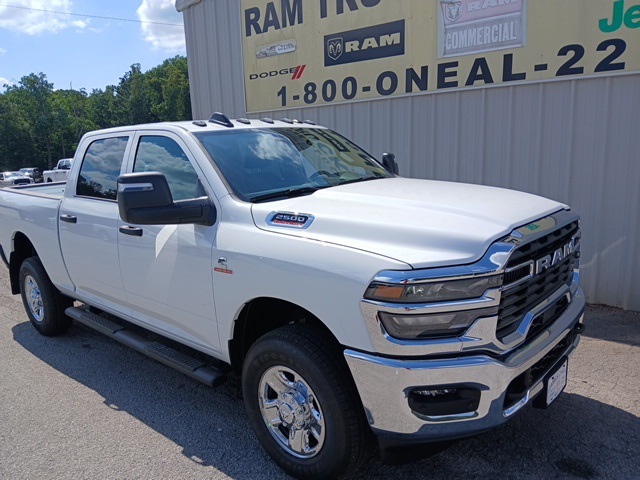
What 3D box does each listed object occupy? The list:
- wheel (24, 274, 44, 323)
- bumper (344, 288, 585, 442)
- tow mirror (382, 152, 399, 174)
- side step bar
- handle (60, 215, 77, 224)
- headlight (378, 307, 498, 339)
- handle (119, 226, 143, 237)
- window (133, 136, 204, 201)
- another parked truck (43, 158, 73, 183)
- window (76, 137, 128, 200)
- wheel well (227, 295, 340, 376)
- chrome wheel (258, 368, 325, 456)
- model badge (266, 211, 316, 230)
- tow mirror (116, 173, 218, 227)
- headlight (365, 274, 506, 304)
[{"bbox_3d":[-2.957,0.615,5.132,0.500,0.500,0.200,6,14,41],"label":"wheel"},{"bbox_3d":[1.014,0.551,2.755,0.660,0.420,2.000,6,14,41],"label":"bumper"},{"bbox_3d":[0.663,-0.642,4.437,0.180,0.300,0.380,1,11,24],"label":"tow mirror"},{"bbox_3d":[-1.391,0.722,3.577,2.240,0.110,0.170,6,13,42],"label":"side step bar"},{"bbox_3d":[-2.127,-0.172,4.072,0.225,0.052,0.055,6,14,41],"label":"handle"},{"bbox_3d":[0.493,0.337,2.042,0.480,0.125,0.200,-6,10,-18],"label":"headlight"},{"bbox_3d":[-1.322,-0.061,3.368,0.225,0.052,0.055,6,14,41],"label":"handle"},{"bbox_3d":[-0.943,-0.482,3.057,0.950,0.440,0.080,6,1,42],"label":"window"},{"bbox_3d":[-13.500,-3.500,27.000,6.000,2.000,2.050,6,13,43],"label":"another parked truck"},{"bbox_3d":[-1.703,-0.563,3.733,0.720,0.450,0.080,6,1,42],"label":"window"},{"bbox_3d":[-0.106,0.499,2.523,0.920,0.480,0.340,6,13,42],"label":"wheel well"},{"bbox_3d":[-0.102,0.880,2.552,0.490,0.490,0.200,6,13,42],"label":"chrome wheel"},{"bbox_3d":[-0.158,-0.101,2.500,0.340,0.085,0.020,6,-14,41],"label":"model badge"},{"bbox_3d":[-0.848,-0.226,2.649,0.250,0.300,0.420,6,13,42],"label":"tow mirror"},{"bbox_3d":[0.479,0.191,2.074,0.460,0.140,0.390,6,14,41],"label":"headlight"}]

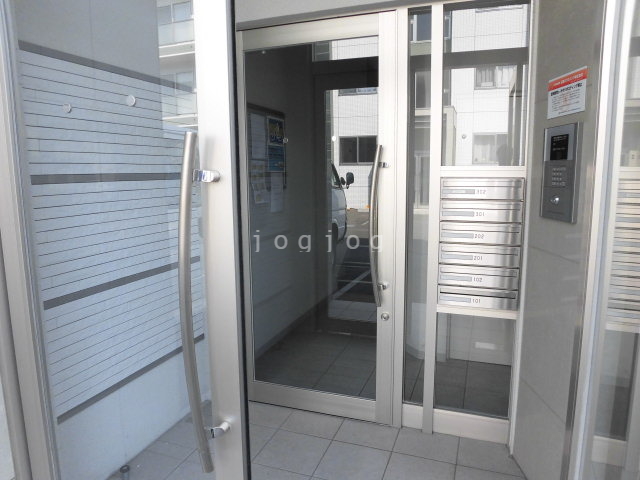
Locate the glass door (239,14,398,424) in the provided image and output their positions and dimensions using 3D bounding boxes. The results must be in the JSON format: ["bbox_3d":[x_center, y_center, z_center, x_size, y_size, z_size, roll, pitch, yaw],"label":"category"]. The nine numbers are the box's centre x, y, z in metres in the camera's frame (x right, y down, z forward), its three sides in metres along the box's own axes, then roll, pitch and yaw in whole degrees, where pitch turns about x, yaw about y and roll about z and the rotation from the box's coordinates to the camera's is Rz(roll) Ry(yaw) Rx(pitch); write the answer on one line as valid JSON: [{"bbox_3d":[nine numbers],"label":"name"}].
[{"bbox_3d":[-0.034,-0.064,2.410,0.900,2.100,0.060,2,8,20],"label":"glass door"}]

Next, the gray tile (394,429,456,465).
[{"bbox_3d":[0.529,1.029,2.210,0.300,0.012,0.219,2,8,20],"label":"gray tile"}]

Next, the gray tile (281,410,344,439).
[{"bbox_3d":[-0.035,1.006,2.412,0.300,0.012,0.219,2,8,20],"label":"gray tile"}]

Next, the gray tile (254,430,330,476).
[{"bbox_3d":[-0.123,1.038,2.170,0.300,0.012,0.300,2,8,20],"label":"gray tile"}]

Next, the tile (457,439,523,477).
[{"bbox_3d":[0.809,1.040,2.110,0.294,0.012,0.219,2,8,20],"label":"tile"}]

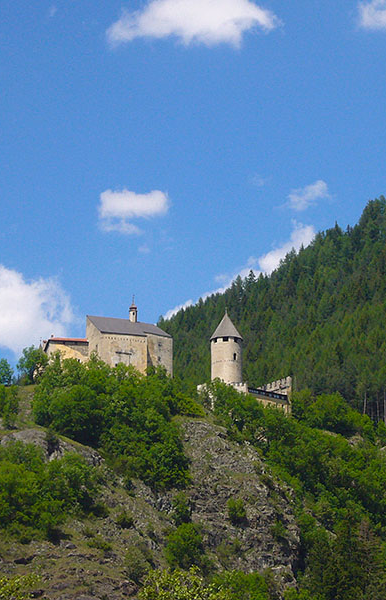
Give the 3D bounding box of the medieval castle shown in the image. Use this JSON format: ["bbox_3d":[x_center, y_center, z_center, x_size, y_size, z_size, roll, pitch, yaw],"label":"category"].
[{"bbox_3d":[-7.870,16.936,550.000,62.000,29.000,36.000,3,-12,-15],"label":"medieval castle"}]

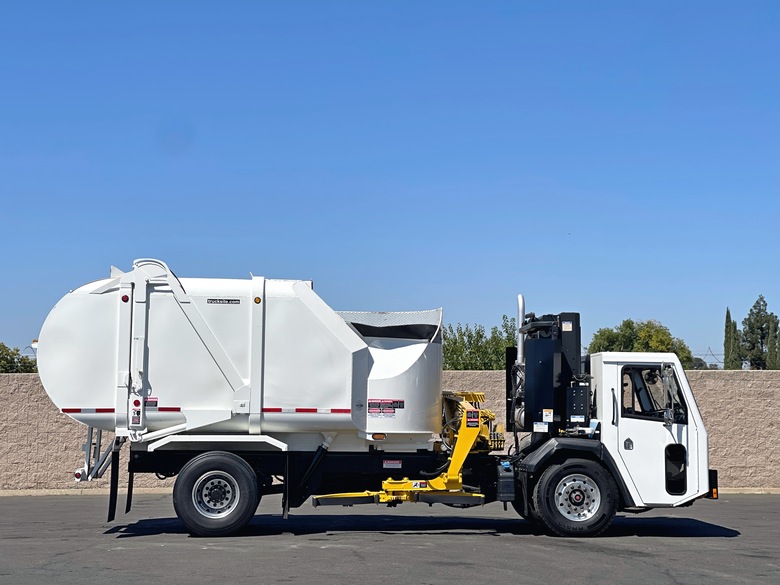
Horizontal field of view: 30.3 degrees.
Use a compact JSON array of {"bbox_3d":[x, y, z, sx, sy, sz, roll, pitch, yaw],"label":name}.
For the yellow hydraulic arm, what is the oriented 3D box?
[{"bbox_3d":[0.231,2.007,18.599,2.480,1.500,1.100,1,-5,-5],"label":"yellow hydraulic arm"}]

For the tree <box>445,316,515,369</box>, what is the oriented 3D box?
[{"bbox_3d":[2.563,2.962,41.783,2.700,4.660,2.400,0,-5,4],"label":"tree"}]

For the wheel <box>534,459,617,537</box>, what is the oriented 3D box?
[{"bbox_3d":[2.365,2.603,18.324,1.010,1.010,0.300,1,-5,-5],"label":"wheel"}]

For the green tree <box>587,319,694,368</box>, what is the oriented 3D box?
[{"bbox_3d":[10.405,4.044,59.723,4.600,5.950,4.300,-1,-5,10],"label":"green tree"}]

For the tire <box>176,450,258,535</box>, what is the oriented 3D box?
[{"bbox_3d":[-2.148,2.508,17.944,1.055,1.055,0.290,1,-5,-5],"label":"tire"}]

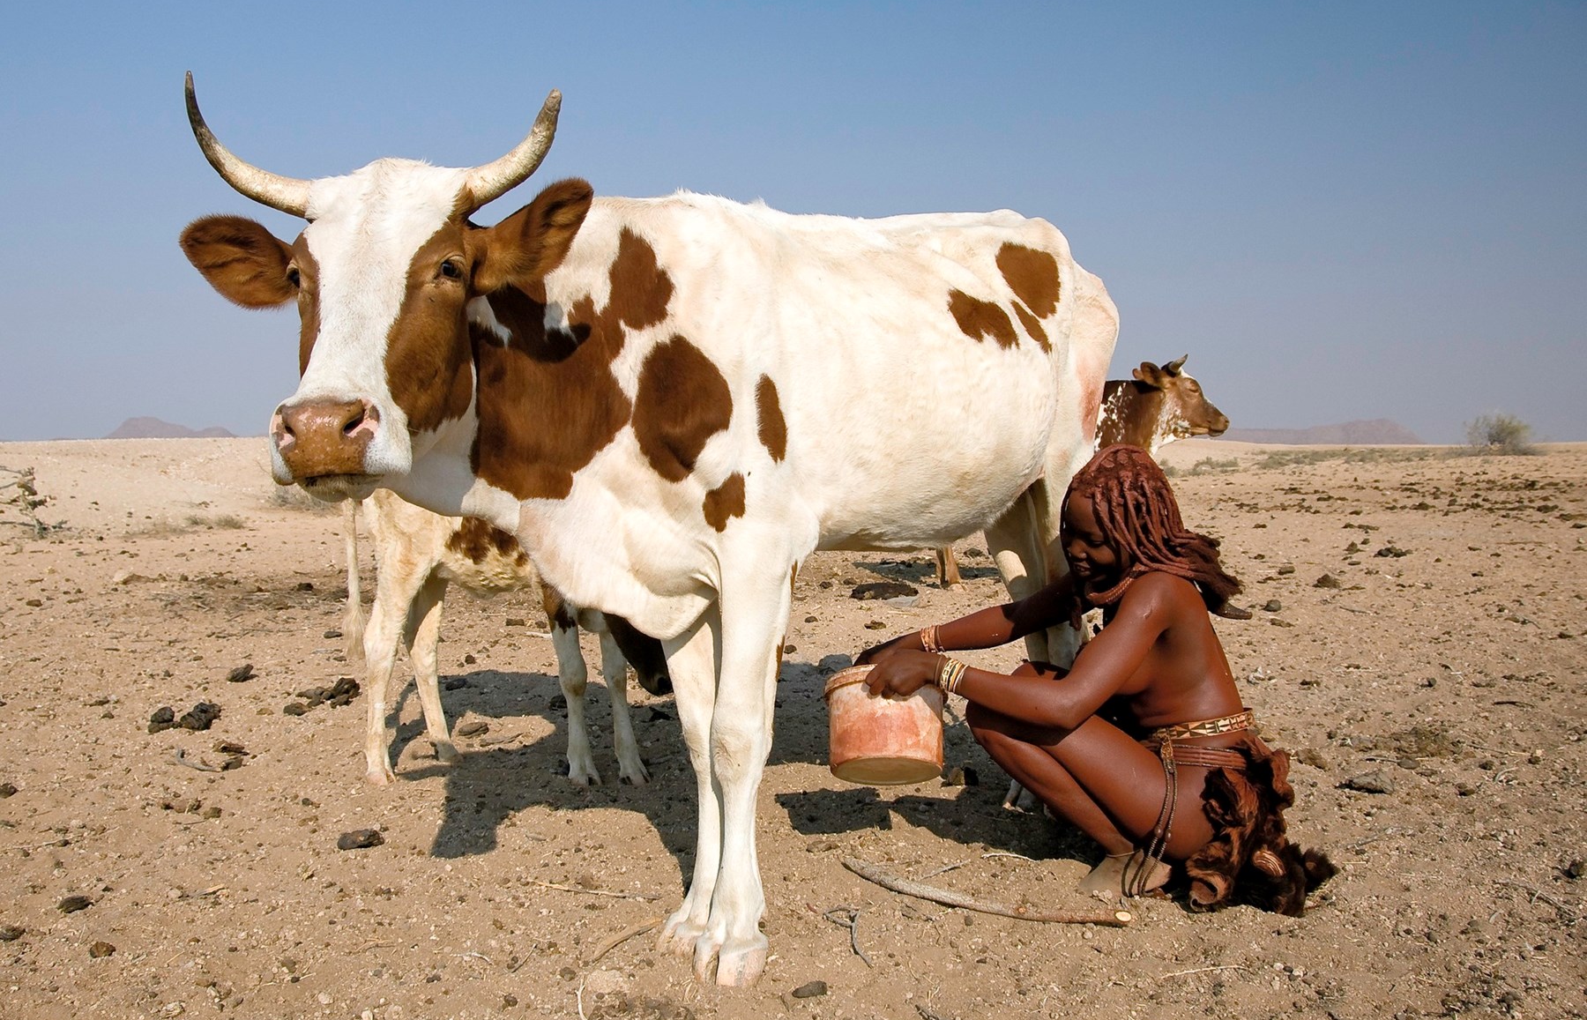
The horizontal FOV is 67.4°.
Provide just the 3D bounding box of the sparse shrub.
[{"bbox_3d":[33.946,-3.597,57.000,3.400,2.000,3.100,0,3,0],"label":"sparse shrub"}]

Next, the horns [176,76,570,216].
[{"bbox_3d":[-0.558,-0.484,1.580,0.490,0.180,0.130,0,3,0],"label":"horns"}]

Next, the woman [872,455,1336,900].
[{"bbox_3d":[0.610,0.309,2.444,0.920,0.900,0.500,1,3,9],"label":"woman"}]

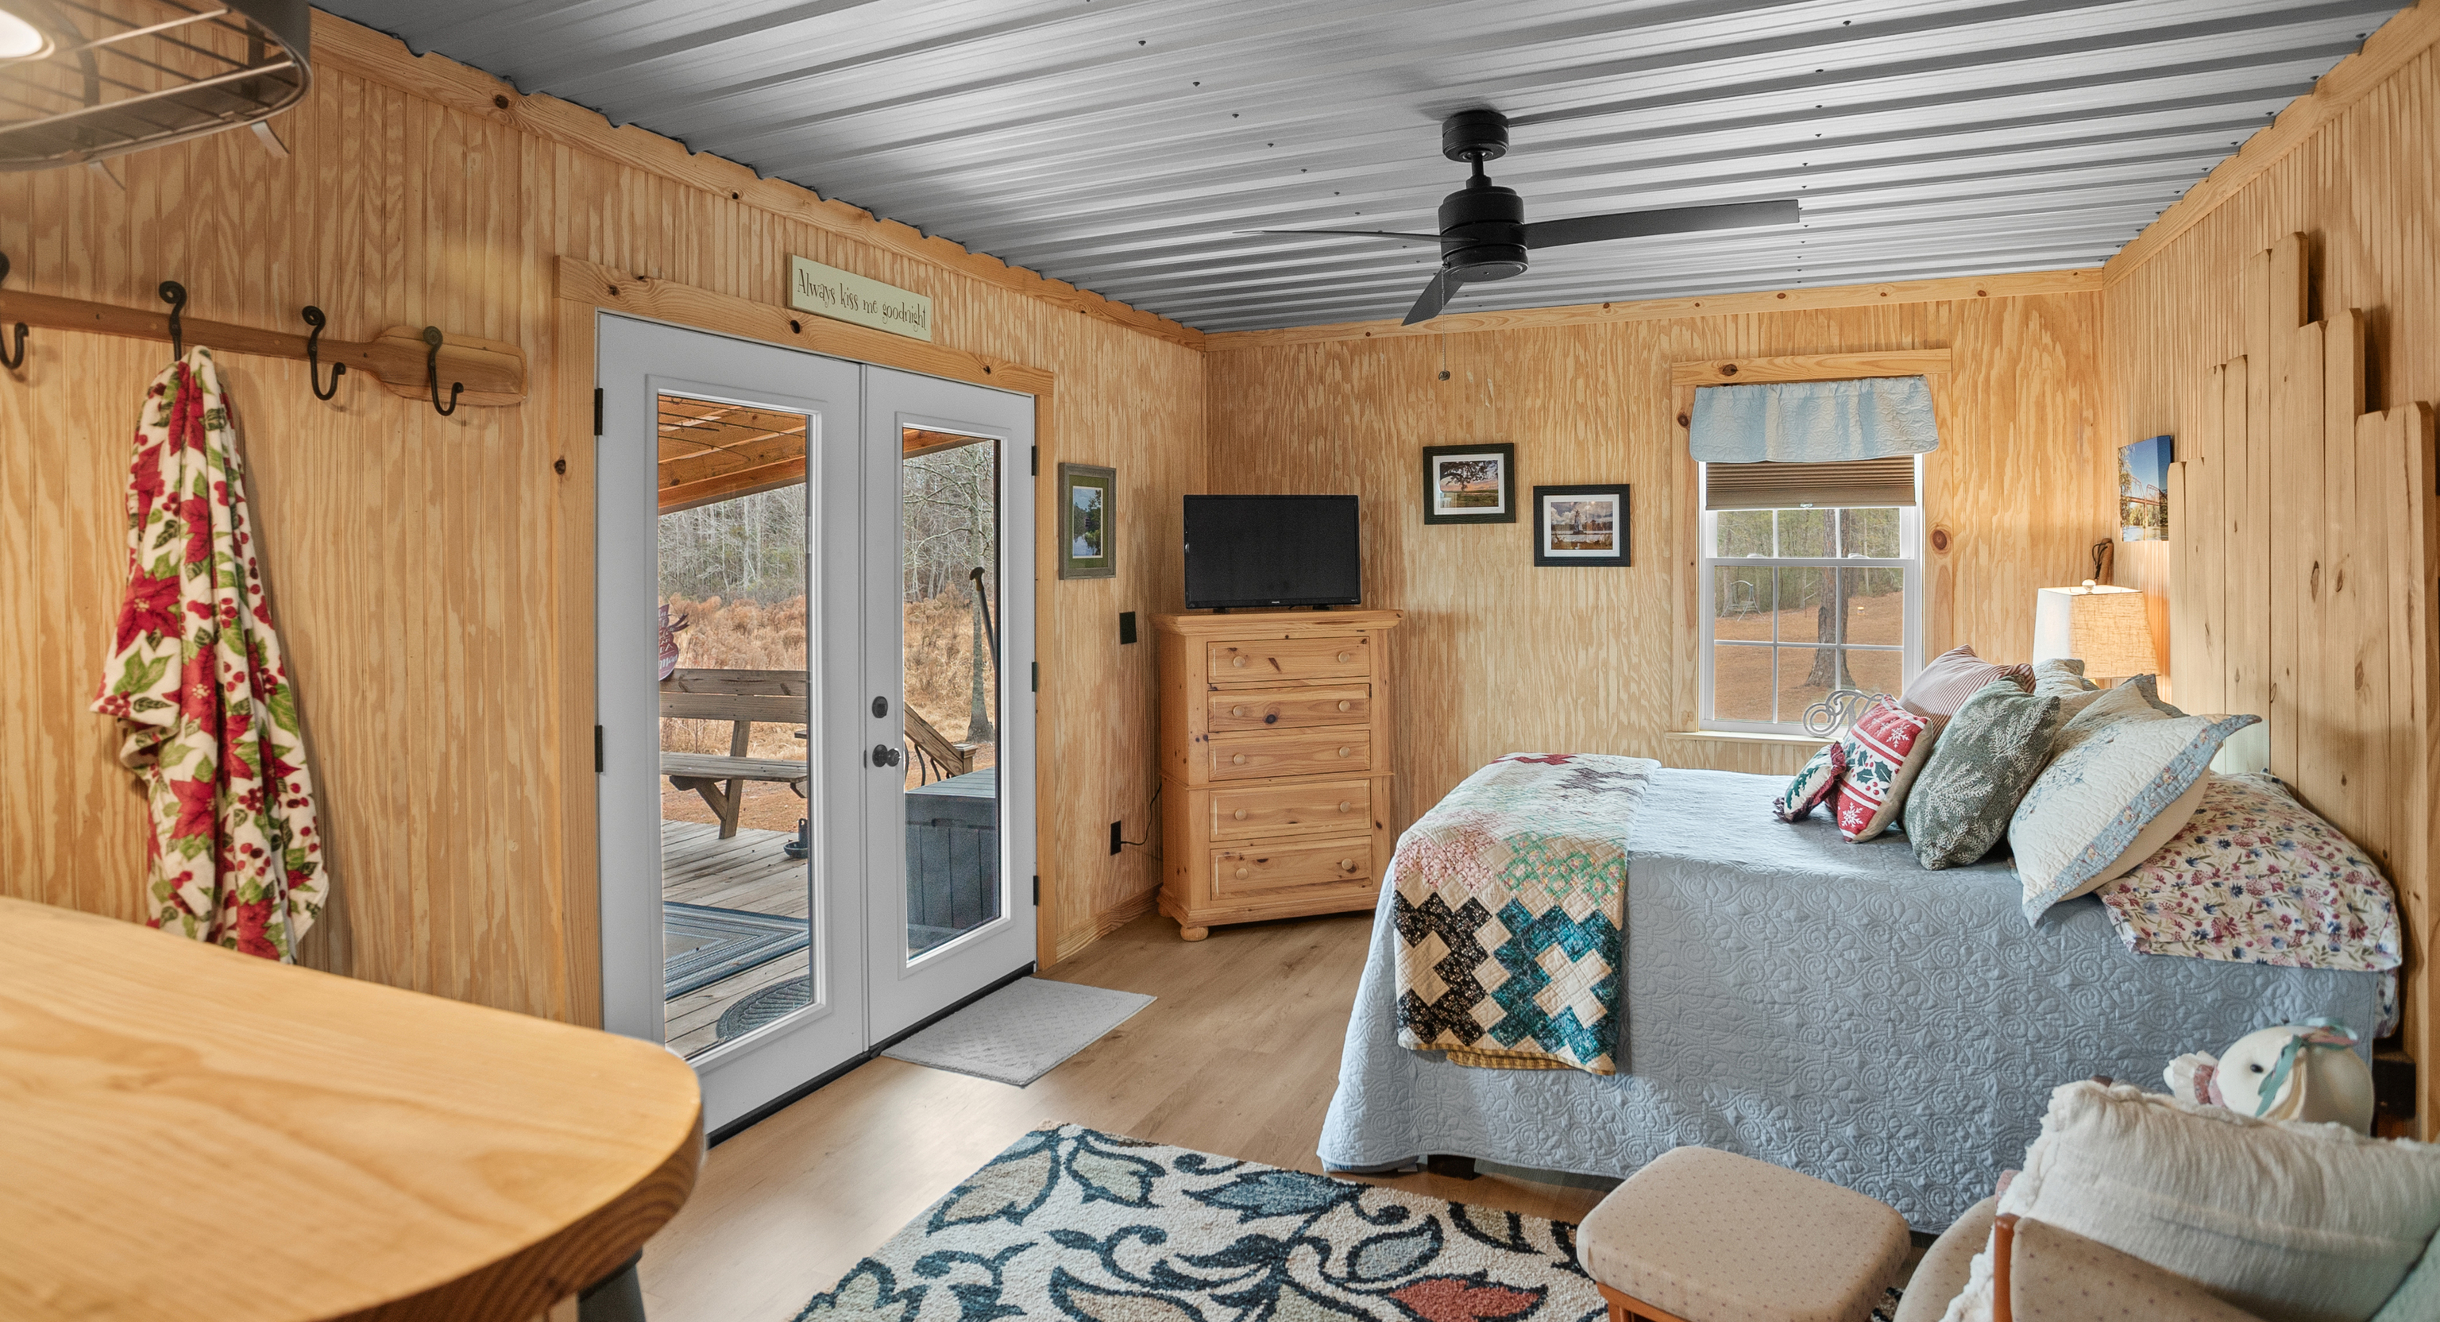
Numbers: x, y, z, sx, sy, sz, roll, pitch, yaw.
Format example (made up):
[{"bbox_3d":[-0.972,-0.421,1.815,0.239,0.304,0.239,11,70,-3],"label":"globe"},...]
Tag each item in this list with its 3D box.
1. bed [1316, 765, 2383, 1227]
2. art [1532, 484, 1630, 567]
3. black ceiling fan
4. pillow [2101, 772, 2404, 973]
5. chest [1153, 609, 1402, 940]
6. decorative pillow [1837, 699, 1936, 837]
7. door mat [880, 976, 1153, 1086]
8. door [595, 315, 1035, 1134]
[{"bbox_3d":[1.502,0.788,3.466,1.960,0.780,1.560,2,6,24],"label":"bed"},{"bbox_3d":[1.471,-0.544,5.226,0.379,0.325,0.025,2,6,24],"label":"art"},{"bbox_3d":[0.632,-1.028,2.843,1.180,0.360,1.200,2,6,24],"label":"black ceiling fan"},{"bbox_3d":[2.030,0.397,2.690,0.470,0.250,0.670,2,4,24],"label":"pillow"},{"bbox_3d":[0.213,0.421,5.360,0.950,1.250,0.470,-1,4,-19],"label":"chest"},{"bbox_3d":[1.699,0.275,3.310,0.120,0.340,0.340,27,11,10],"label":"decorative pillow"},{"bbox_3d":[-0.620,1.154,4.110,0.500,0.012,0.780,2,4,24],"label":"door mat"},{"bbox_3d":[-1.050,0.149,3.830,0.060,2.040,1.830,2,4,24],"label":"door"}]

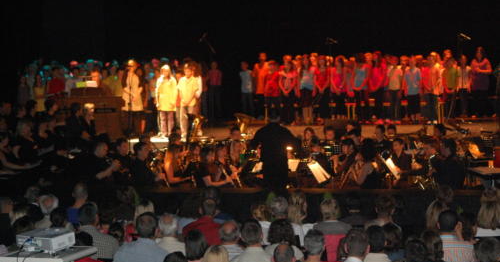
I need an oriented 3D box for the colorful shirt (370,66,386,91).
[{"bbox_3d":[2.718,-1.110,30.800,0.332,0.550,0.220,0,1,6],"label":"colorful shirt"}]

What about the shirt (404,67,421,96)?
[{"bbox_3d":[3.403,-1.037,30.500,0.328,0.586,0.220,0,1,6],"label":"shirt"}]

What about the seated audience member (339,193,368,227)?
[{"bbox_3d":[1.076,1.309,15.614,0.470,1.250,0.720,0,6,-3],"label":"seated audience member"}]

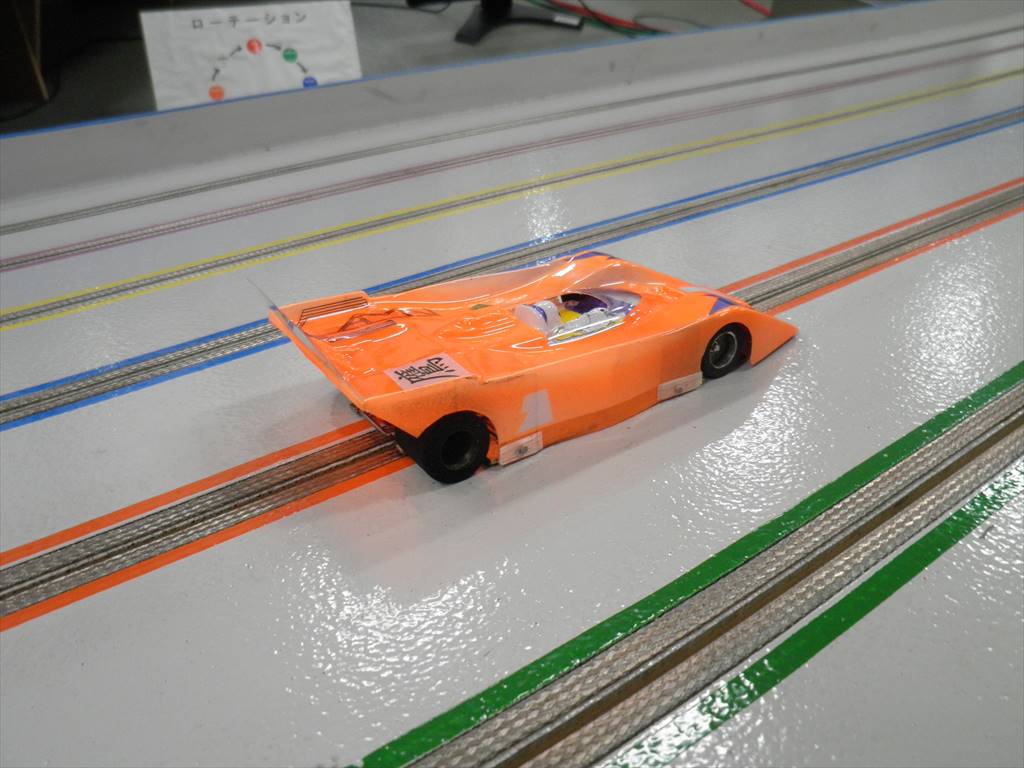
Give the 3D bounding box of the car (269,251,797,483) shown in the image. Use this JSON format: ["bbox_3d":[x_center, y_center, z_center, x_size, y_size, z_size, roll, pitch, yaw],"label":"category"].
[{"bbox_3d":[0.014,-0.020,0.289,0.176,0.036,0.082,-19,29,-27],"label":"car"}]

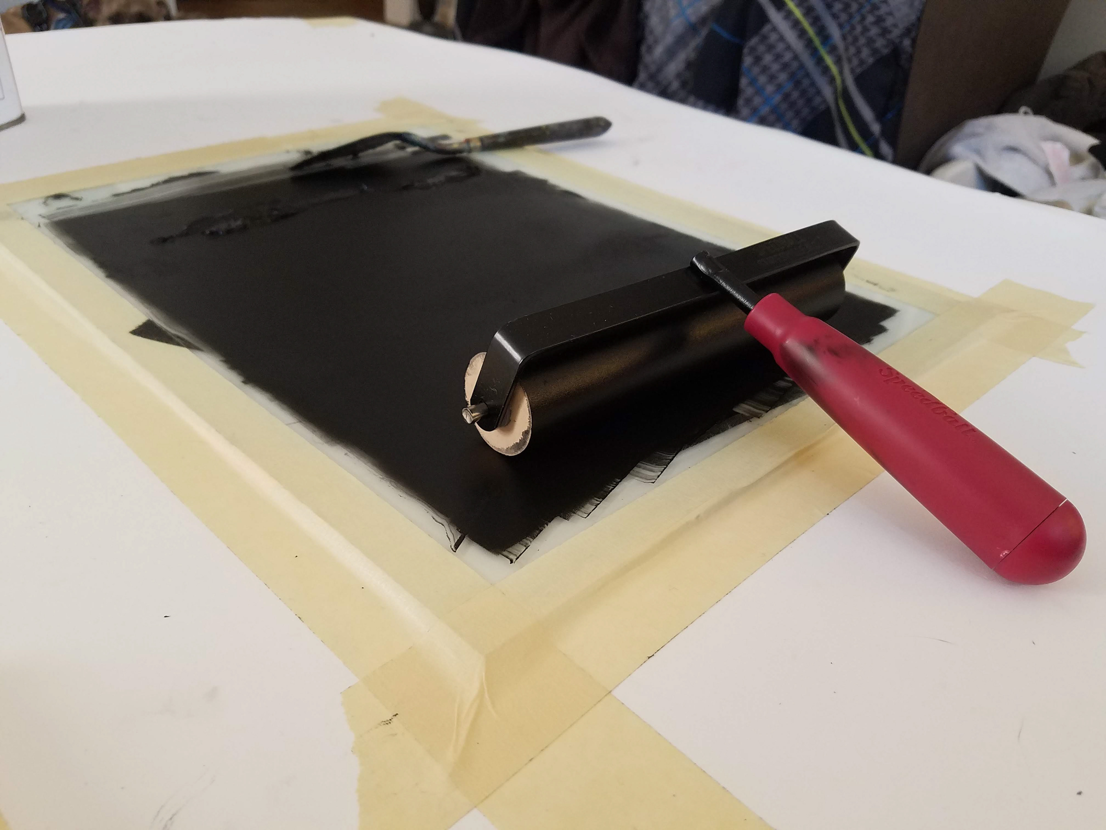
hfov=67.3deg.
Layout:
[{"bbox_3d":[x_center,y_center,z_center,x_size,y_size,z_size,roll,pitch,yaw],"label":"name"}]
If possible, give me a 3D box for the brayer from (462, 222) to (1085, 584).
[{"bbox_3d":[0.082,-0.006,0.238,0.174,0.052,0.147,-23,40,-36],"label":"brayer"}]

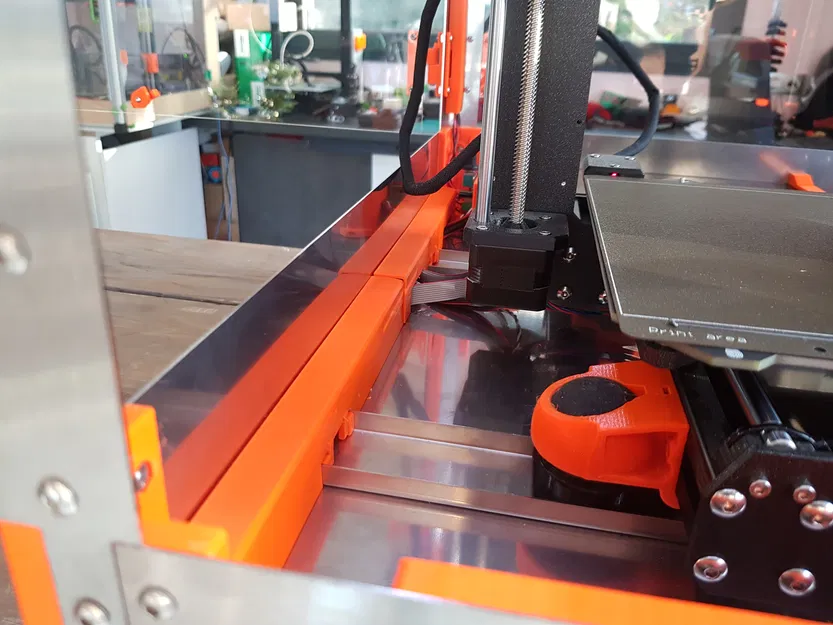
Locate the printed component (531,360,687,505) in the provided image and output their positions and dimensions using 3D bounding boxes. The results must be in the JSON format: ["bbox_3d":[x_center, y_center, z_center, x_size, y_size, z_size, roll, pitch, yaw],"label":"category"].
[{"bbox_3d":[0.073,0.042,0.245,0.055,0.033,0.051,6,24,9],"label":"printed component"}]

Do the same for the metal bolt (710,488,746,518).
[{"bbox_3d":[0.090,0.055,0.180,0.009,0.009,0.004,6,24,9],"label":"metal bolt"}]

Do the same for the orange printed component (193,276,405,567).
[{"bbox_3d":[-0.038,0.039,0.281,0.021,0.036,0.228,6,24,9],"label":"orange printed component"}]

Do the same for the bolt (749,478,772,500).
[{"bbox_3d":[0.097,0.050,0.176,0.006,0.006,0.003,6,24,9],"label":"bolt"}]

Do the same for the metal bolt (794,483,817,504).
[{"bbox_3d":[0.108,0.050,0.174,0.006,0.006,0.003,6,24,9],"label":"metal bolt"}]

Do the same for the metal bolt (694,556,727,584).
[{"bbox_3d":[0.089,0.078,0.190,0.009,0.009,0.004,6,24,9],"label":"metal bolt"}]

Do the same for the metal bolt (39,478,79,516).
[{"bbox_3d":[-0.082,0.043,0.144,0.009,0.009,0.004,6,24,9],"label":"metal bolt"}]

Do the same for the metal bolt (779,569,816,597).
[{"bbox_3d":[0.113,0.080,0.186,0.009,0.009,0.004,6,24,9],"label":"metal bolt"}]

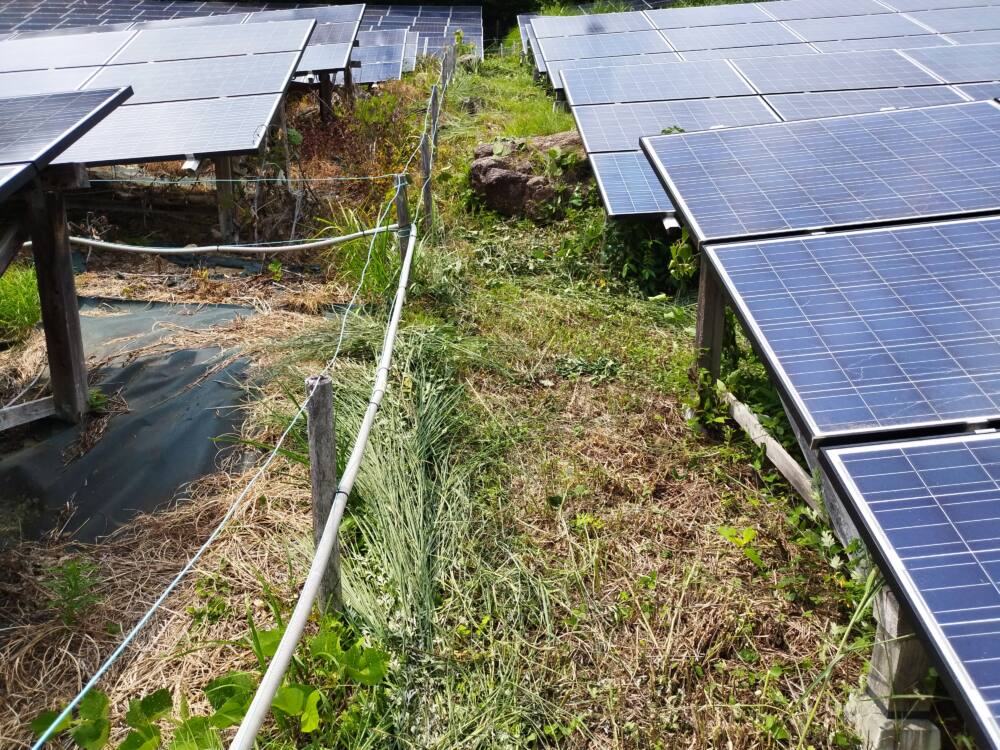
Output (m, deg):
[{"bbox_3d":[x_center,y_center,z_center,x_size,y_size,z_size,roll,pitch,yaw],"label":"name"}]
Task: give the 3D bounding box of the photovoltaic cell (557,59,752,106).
[{"bbox_3d":[1.436,-2.709,7.265,1.650,0.042,0.990,-4,39,-1],"label":"photovoltaic cell"}]

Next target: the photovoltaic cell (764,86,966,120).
[{"bbox_3d":[3.155,-2.178,6.493,1.650,0.042,0.990,-4,39,-1],"label":"photovoltaic cell"}]

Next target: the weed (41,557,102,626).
[{"bbox_3d":[-1.060,0.530,1.930,0.130,0.140,0.120,-2,10,-2],"label":"weed"}]

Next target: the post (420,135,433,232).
[{"bbox_3d":[-0.520,-1.375,5.600,0.062,0.720,0.062,-2,10,-2],"label":"post"}]

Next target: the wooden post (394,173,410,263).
[{"bbox_3d":[-0.631,-1.020,5.070,0.062,0.600,0.062,-2,10,-2],"label":"wooden post"}]

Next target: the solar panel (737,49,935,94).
[{"bbox_3d":[3.103,-2.817,7.287,1.650,0.042,0.990,-4,39,-1],"label":"solar panel"}]

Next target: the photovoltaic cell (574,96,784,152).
[{"bbox_3d":[1.488,-2.070,6.471,1.650,0.042,0.990,-4,39,-1],"label":"photovoltaic cell"}]

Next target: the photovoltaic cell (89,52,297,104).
[{"bbox_3d":[-2.470,-2.355,6.250,1.650,0.045,0.990,-4,39,-1],"label":"photovoltaic cell"}]

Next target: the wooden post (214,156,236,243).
[{"bbox_3d":[-1.911,-1.261,5.420,0.100,0.660,0.100,-2,12,-1],"label":"wooden post"}]

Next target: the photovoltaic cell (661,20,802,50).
[{"bbox_3d":[3.021,-4.426,10.244,1.650,0.042,0.990,-5,39,-1],"label":"photovoltaic cell"}]

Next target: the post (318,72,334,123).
[{"bbox_3d":[-2.100,-3.390,9.450,0.095,0.660,0.095,-2,10,-2],"label":"post"}]

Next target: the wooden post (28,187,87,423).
[{"bbox_3d":[-1.680,-0.260,2.970,0.088,0.900,0.088,-2,10,-2],"label":"wooden post"}]

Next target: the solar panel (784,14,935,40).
[{"bbox_3d":[4.685,-4.562,10.286,1.650,0.042,0.990,-5,39,-1],"label":"solar panel"}]

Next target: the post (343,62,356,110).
[{"bbox_3d":[-1.995,-3.950,10.250,0.090,0.800,0.090,-2,10,-2],"label":"post"}]

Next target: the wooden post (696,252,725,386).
[{"bbox_3d":[0.865,-0.240,3.220,0.088,0.720,0.088,-2,10,-2],"label":"wooden post"}]

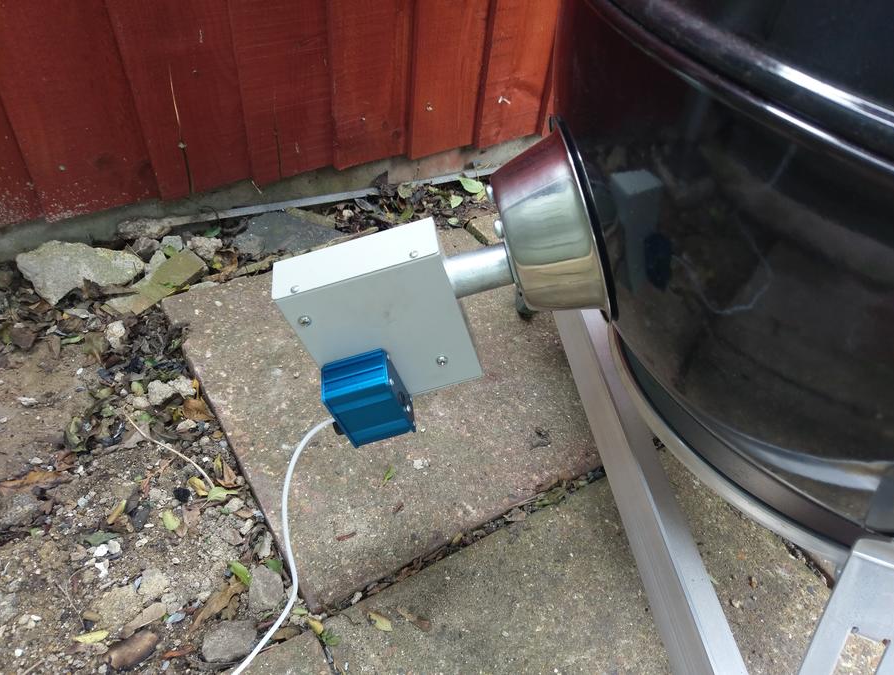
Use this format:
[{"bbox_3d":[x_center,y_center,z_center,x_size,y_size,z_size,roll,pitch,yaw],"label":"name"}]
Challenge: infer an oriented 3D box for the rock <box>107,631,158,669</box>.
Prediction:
[{"bbox_3d":[-0.238,0.237,0.512,0.039,0.013,0.016,-25,49,-30],"label":"rock"}]

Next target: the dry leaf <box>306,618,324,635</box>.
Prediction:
[{"bbox_3d":[-0.105,0.230,0.537,0.018,0.005,0.009,31,47,27],"label":"dry leaf"}]

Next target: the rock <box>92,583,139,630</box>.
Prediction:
[{"bbox_3d":[-0.293,0.238,0.597,0.041,0.019,0.034,7,44,0],"label":"rock"}]

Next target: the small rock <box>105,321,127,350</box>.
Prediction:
[{"bbox_3d":[-0.402,-0.002,0.821,0.024,0.021,0.027,7,44,0],"label":"small rock"}]

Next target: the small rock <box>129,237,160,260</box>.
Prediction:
[{"bbox_3d":[-0.414,-0.122,0.925,0.038,0.028,0.040,-17,48,-26],"label":"small rock"}]

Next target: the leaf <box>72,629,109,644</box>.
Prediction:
[{"bbox_3d":[-0.307,0.257,0.582,0.032,0.005,0.010,-8,46,-15],"label":"leaf"}]

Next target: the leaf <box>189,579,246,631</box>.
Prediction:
[{"bbox_3d":[-0.207,0.240,0.609,0.022,0.012,0.060,32,49,23],"label":"leaf"}]

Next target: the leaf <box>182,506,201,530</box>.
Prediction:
[{"bbox_3d":[-0.252,0.179,0.668,0.018,0.007,0.026,7,44,0],"label":"leaf"}]

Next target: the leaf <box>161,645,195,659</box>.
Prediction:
[{"bbox_3d":[-0.230,0.269,0.580,0.030,0.006,0.008,-14,48,-20],"label":"leaf"}]

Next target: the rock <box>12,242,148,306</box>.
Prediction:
[{"bbox_3d":[-0.450,-0.081,0.830,0.142,0.052,0.068,0,41,-5],"label":"rock"}]

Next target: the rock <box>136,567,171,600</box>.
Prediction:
[{"bbox_3d":[-0.241,0.203,0.554,0.024,0.013,0.022,13,42,9],"label":"rock"}]

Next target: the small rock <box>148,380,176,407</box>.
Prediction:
[{"bbox_3d":[-0.298,0.059,0.707,0.025,0.019,0.022,13,42,9],"label":"small rock"}]

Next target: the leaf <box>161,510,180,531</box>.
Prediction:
[{"bbox_3d":[-0.266,0.176,0.649,0.014,0.004,0.025,-26,52,-32],"label":"leaf"}]

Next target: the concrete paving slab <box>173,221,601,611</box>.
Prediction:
[{"bbox_3d":[-0.048,0.045,0.830,0.450,0.042,0.450,-19,50,-28],"label":"concrete paving slab"}]

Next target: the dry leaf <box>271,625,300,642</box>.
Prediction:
[{"bbox_3d":[-0.137,0.251,0.574,0.025,0.007,0.010,-19,48,-27],"label":"dry leaf"}]

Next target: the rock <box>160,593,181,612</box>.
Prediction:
[{"bbox_3d":[-0.223,0.214,0.545,0.016,0.009,0.014,16,42,13],"label":"rock"}]

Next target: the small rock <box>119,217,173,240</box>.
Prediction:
[{"bbox_3d":[-0.418,-0.151,0.939,0.076,0.027,0.036,-17,48,-26],"label":"small rock"}]

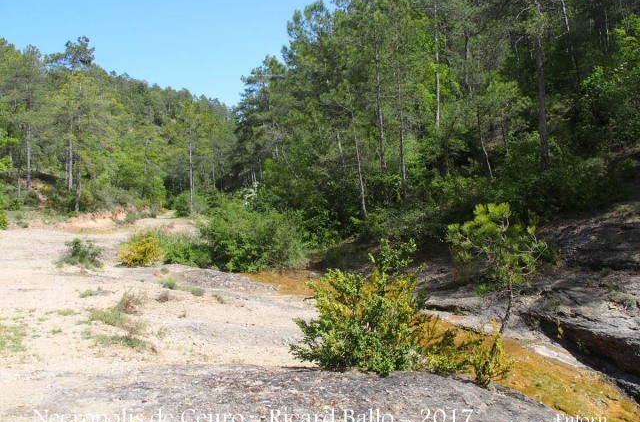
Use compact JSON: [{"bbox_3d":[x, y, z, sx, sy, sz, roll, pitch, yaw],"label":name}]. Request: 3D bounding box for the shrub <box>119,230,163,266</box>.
[{"bbox_3d":[-4.230,0.910,12.200,1.030,0.830,0.950,0,2,0],"label":"shrub"}]

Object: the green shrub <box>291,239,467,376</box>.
[{"bbox_3d":[0.575,0.940,5.100,1.680,1.280,1.350,0,2,0],"label":"green shrub"}]

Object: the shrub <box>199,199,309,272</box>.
[{"bbox_3d":[-1.800,0.660,14.000,2.900,1.900,2.500,0,2,0],"label":"shrub"}]

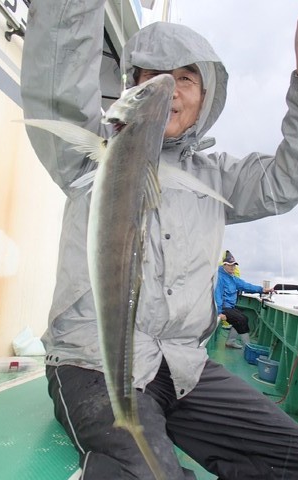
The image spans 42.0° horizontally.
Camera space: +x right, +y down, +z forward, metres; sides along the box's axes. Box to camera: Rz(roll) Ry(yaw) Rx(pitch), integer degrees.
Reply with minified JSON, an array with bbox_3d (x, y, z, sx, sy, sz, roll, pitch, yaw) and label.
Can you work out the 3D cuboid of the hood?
[{"bbox_3d":[0.064,-0.377,0.930,0.250,0.280,0.250,-1,1,7],"label":"hood"}]

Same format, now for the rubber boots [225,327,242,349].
[{"bbox_3d":[1.182,1.356,5.400,0.270,0.290,0.105,-5,-9,34],"label":"rubber boots"}]

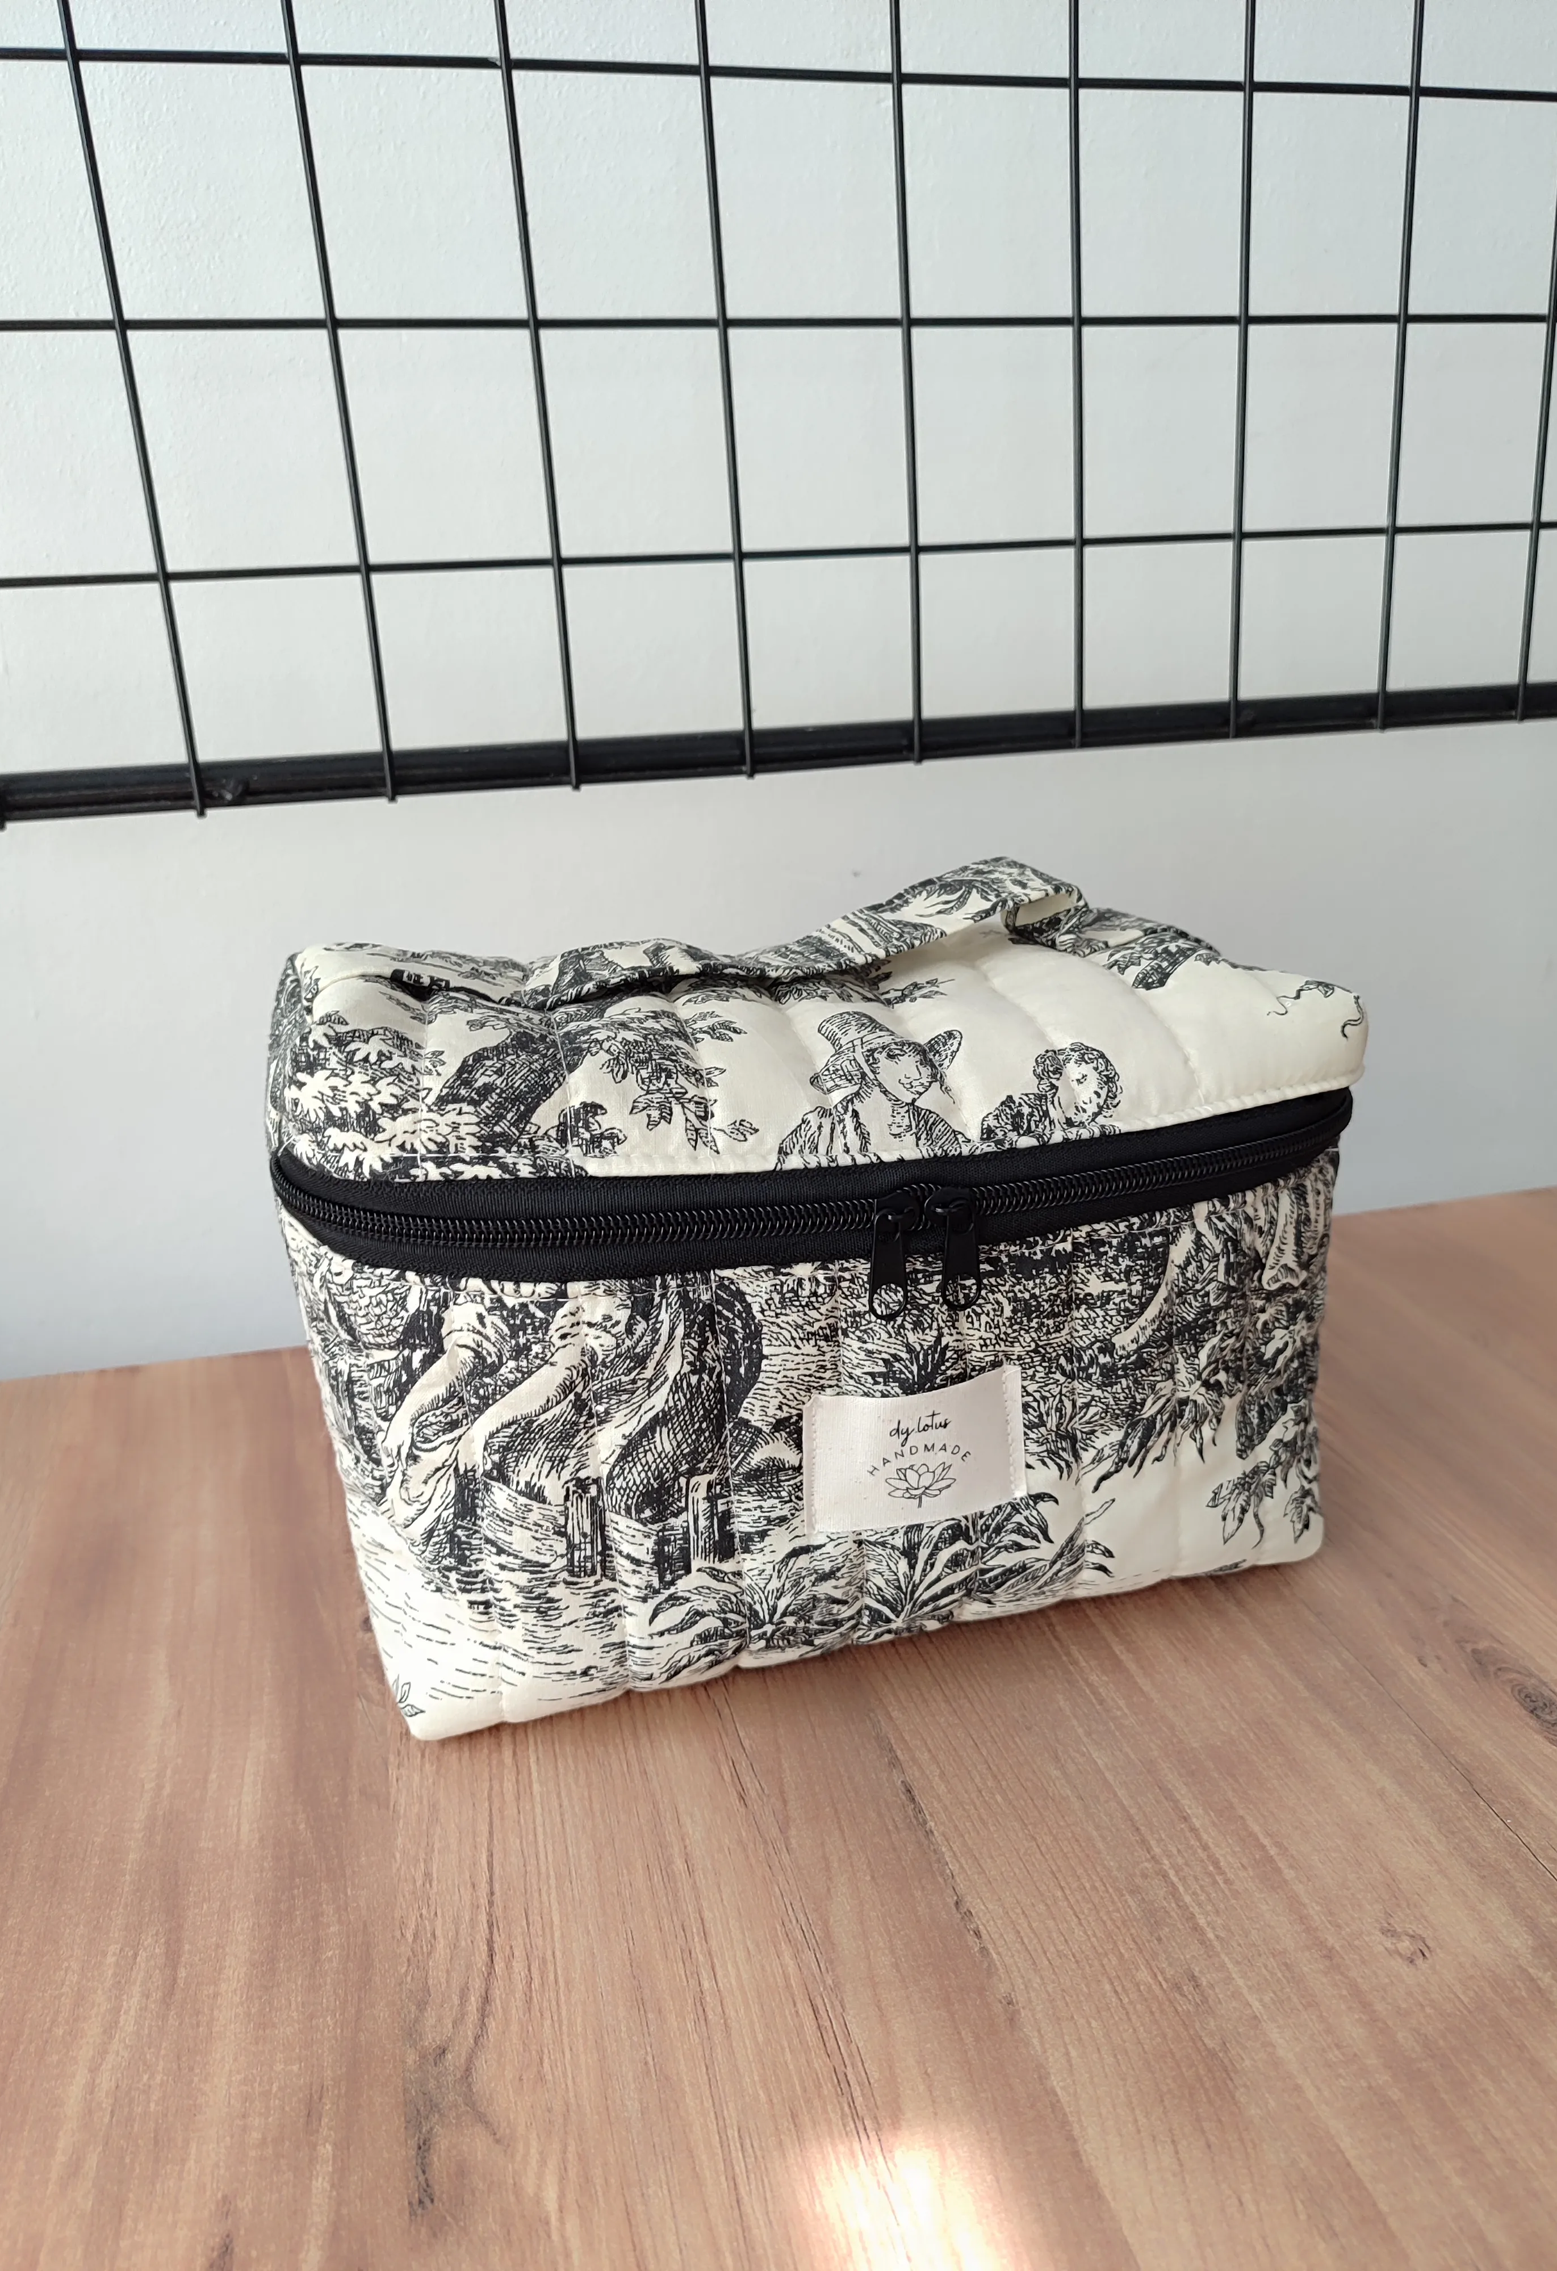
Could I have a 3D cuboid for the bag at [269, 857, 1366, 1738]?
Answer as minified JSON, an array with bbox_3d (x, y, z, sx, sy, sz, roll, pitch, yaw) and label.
[{"bbox_3d":[0.006,0.022,0.399,0.229,0.155,0.134,-7,17,-11],"label":"bag"}]

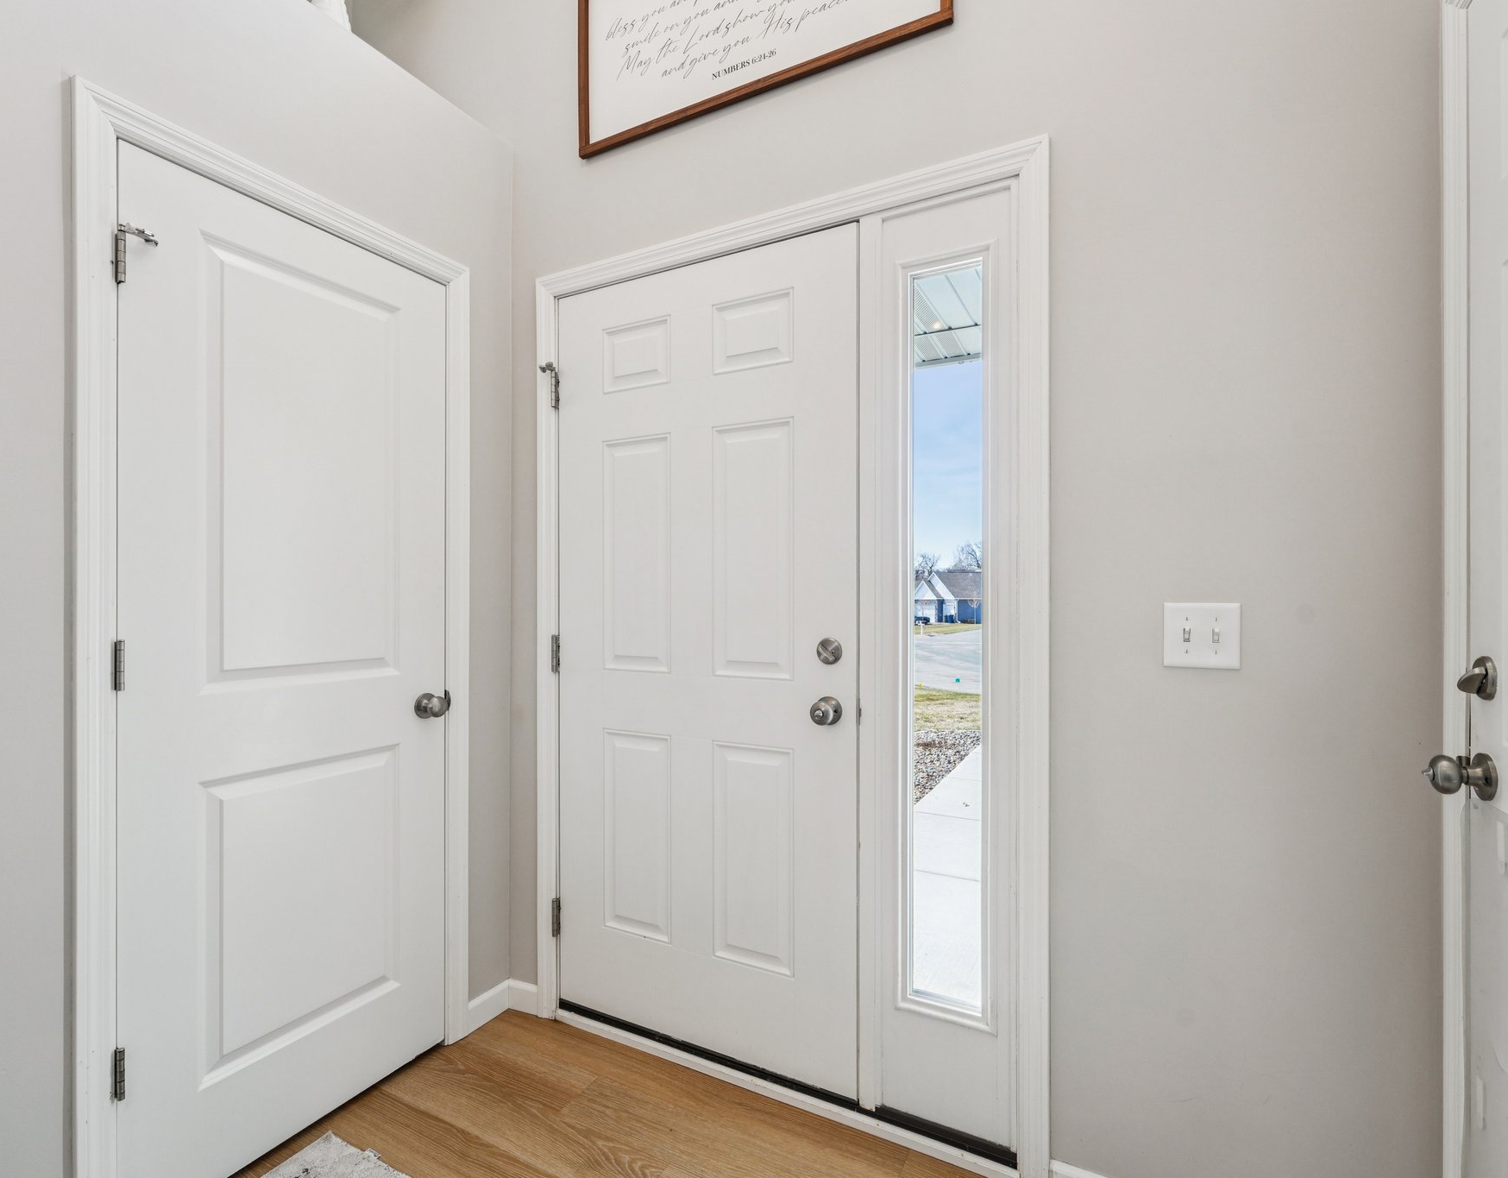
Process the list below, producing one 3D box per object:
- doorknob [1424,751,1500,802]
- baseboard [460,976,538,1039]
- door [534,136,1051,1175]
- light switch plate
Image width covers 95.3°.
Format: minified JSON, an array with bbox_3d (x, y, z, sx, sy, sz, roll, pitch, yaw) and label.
[{"bbox_3d":[1.017,0.268,0.995,0.073,0.068,0.068,0,0,28],"label":"doorknob"},{"bbox_3d":[-0.722,1.214,1.980,0.126,0.088,0.158,0,0,27],"label":"baseboard"},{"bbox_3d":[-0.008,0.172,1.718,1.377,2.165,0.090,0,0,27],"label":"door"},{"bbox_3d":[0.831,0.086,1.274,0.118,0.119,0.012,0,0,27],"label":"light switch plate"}]

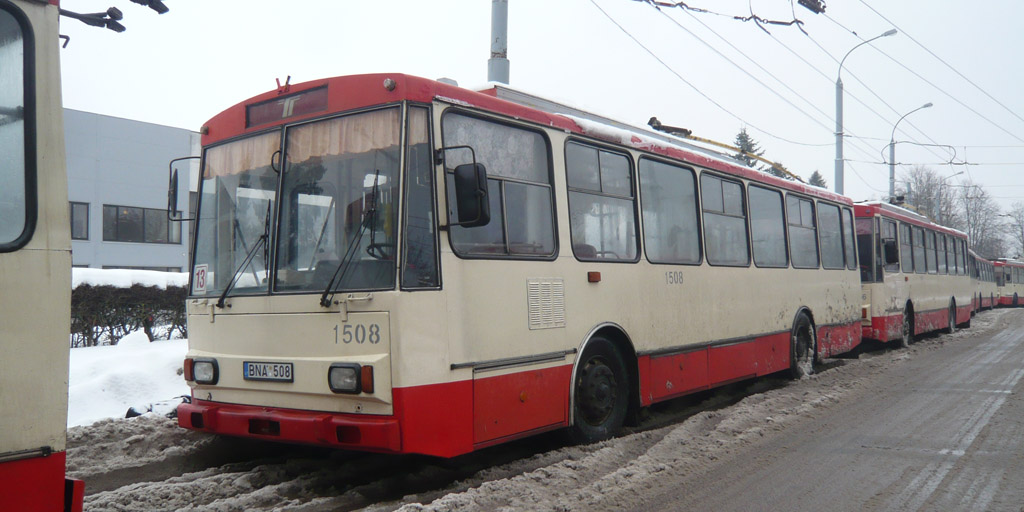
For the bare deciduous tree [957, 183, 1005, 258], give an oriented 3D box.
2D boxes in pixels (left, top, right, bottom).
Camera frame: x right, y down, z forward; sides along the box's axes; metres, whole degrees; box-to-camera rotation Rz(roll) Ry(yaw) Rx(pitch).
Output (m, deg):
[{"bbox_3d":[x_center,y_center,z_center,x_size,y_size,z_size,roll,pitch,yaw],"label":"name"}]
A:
[{"bbox_3d":[44.130,-1.507,78.041,4.520,10.830,4.520,0,-2,0],"label":"bare deciduous tree"}]

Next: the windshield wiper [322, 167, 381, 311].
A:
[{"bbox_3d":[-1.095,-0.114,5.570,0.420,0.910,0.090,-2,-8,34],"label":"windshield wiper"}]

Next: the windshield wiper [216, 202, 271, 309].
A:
[{"bbox_3d":[-2.008,-0.012,6.206,0.570,0.800,0.090,-4,-9,40],"label":"windshield wiper"}]

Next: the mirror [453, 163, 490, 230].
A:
[{"bbox_3d":[-0.266,-0.407,5.492,0.210,0.420,0.090,-2,-3,15],"label":"mirror"}]

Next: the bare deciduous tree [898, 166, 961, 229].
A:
[{"bbox_3d":[38.325,-2.202,76.059,5.690,12.020,5.690,0,-2,0],"label":"bare deciduous tree"}]

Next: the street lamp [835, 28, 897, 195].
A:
[{"bbox_3d":[13.015,-2.922,30.561,2.100,10.600,0.340,-1,-2,36],"label":"street lamp"}]

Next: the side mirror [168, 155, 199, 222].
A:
[{"bbox_3d":[-2.788,-0.565,7.011,0.150,0.520,0.330,1,-3,-31],"label":"side mirror"}]

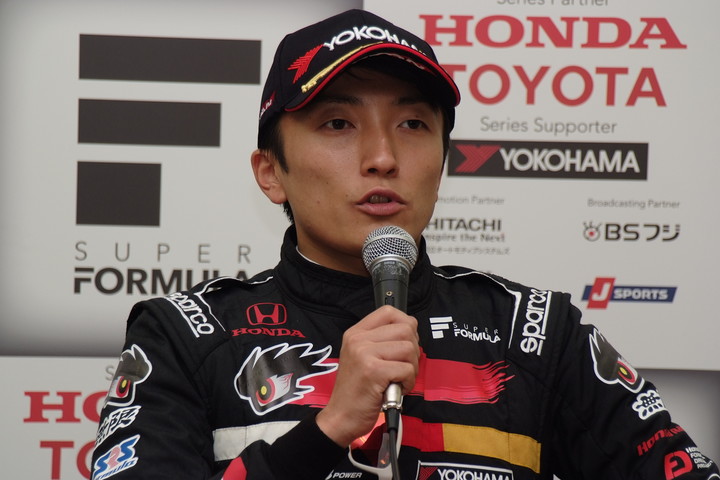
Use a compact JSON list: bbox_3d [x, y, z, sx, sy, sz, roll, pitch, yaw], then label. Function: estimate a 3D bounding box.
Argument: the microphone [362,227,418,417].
[{"bbox_3d":[0.029,0.070,4.058,0.051,0.184,0.051,-1,-28,0],"label":"microphone"}]

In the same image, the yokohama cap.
[{"bbox_3d":[0.006,-0.160,4.190,0.181,0.127,0.262,1,-10,-15],"label":"yokohama cap"}]

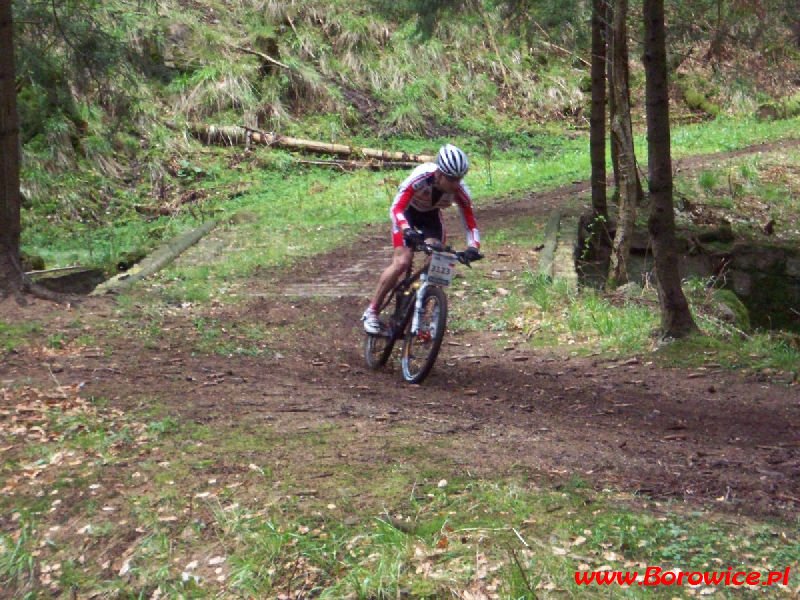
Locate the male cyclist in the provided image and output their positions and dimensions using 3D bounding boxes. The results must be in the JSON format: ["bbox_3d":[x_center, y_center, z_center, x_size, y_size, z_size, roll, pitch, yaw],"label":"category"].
[{"bbox_3d":[0.118,-0.384,18.793,0.630,1.330,0.950,9,1,-15],"label":"male cyclist"}]

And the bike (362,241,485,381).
[{"bbox_3d":[0.060,0.040,18.708,0.610,1.010,1.730,13,0,-16],"label":"bike"}]

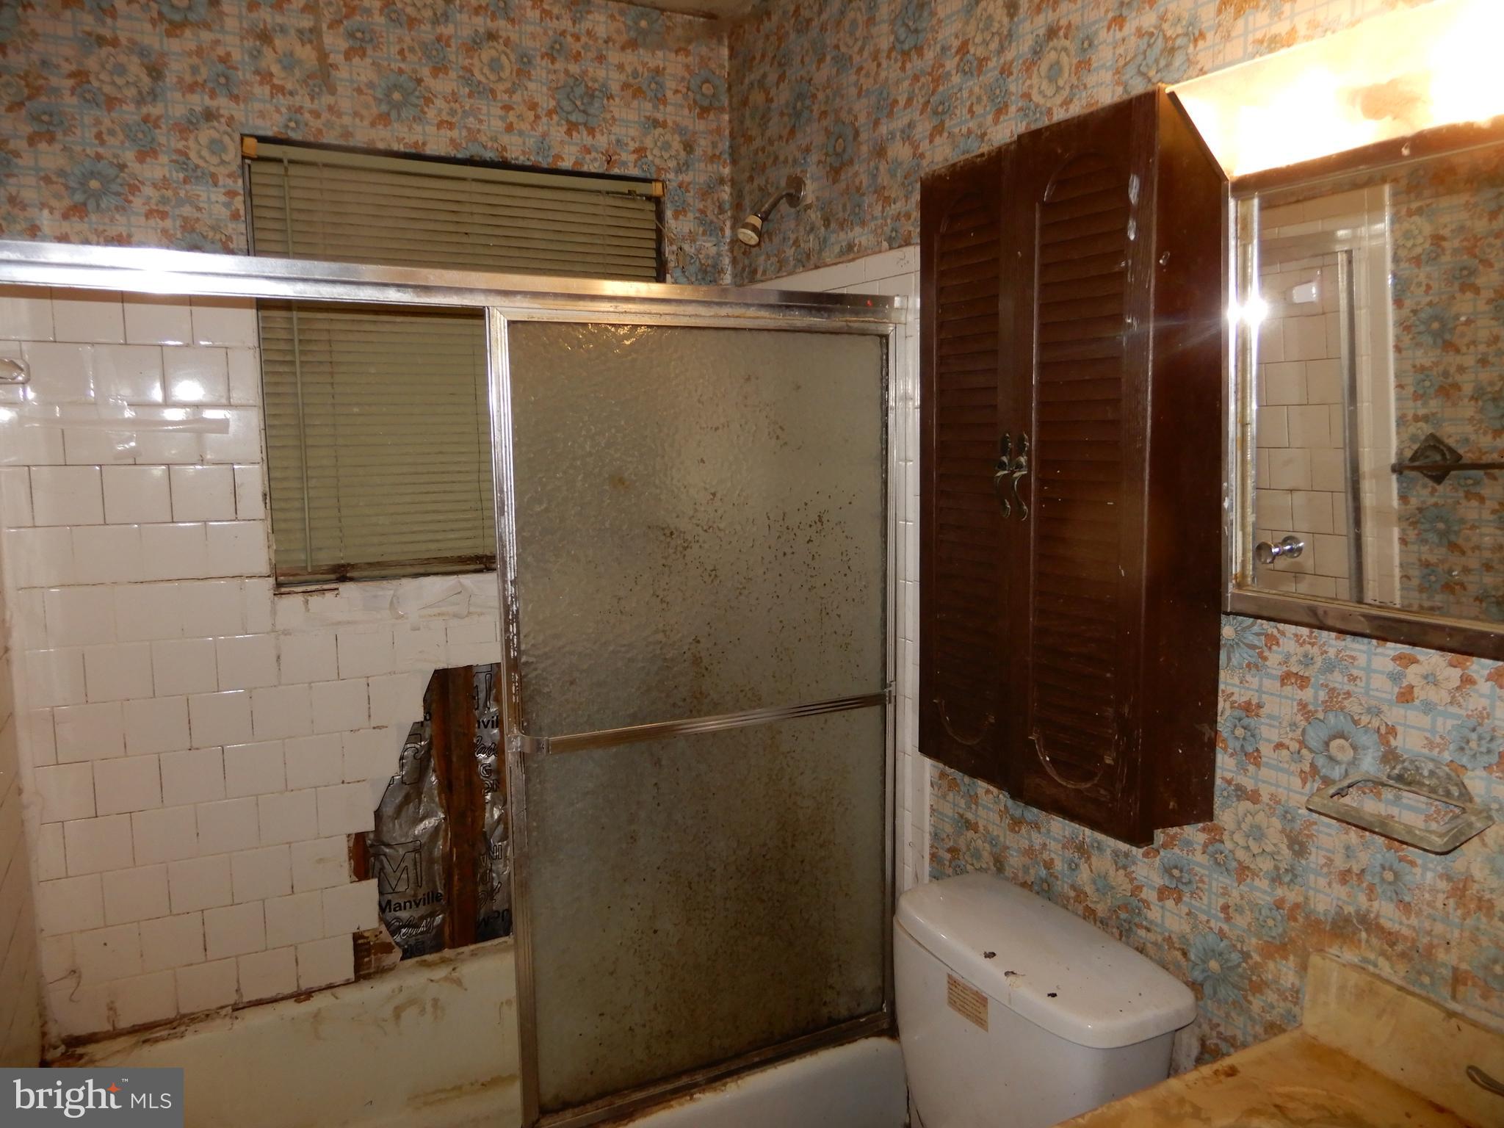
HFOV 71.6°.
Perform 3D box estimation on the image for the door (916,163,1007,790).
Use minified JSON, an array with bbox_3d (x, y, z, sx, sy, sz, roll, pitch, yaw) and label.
[{"bbox_3d":[0.325,-0.134,1.556,0.020,0.905,0.220,-4,7,-28],"label":"door"}]

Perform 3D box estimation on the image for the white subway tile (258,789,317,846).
[{"bbox_3d":[-0.940,0.513,2.116,0.108,0.108,0.008,-4,8,-25],"label":"white subway tile"}]

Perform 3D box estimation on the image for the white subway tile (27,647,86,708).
[{"bbox_3d":[-1.277,0.208,1.915,0.088,0.108,0.009,-4,7,-28],"label":"white subway tile"}]

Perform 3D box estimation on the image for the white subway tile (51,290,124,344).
[{"bbox_3d":[-1.176,-0.446,1.851,0.108,0.108,0.009,-4,9,-25],"label":"white subway tile"}]

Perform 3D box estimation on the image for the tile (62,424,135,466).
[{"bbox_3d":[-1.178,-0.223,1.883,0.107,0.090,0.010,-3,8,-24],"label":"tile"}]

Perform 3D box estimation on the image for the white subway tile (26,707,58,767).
[{"bbox_3d":[-1.302,0.318,1.914,0.045,0.108,0.009,-4,7,-28],"label":"white subway tile"}]

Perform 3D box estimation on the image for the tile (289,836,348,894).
[{"bbox_3d":[-0.898,0.622,2.162,0.108,0.108,0.009,-4,7,-27],"label":"tile"}]

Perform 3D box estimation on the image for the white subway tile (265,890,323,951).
[{"bbox_3d":[-0.939,0.731,2.144,0.108,0.108,0.008,-4,8,-25],"label":"white subway tile"}]

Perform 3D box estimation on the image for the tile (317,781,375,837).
[{"bbox_3d":[-0.831,0.502,2.139,0.107,0.107,0.010,-3,8,-24],"label":"tile"}]

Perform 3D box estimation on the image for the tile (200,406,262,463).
[{"bbox_3d":[-0.982,-0.242,1.970,0.102,0.108,0.009,-4,9,-25],"label":"tile"}]

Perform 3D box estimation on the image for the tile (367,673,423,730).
[{"bbox_3d":[-0.741,0.282,2.171,0.108,0.108,0.009,-4,7,-25],"label":"tile"}]

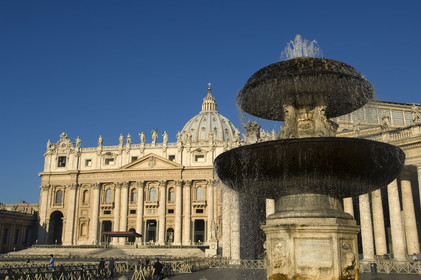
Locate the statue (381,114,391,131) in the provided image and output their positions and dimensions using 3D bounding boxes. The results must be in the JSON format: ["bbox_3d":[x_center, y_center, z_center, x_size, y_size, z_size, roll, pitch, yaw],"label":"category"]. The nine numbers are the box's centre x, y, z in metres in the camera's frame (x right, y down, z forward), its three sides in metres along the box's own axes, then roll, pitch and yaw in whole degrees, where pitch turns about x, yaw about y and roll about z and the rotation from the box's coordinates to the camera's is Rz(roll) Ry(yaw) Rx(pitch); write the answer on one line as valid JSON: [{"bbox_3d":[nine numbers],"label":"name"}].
[{"bbox_3d":[26.437,-2.700,65.118,1.050,3.000,1.250,13,-19,-41],"label":"statue"}]

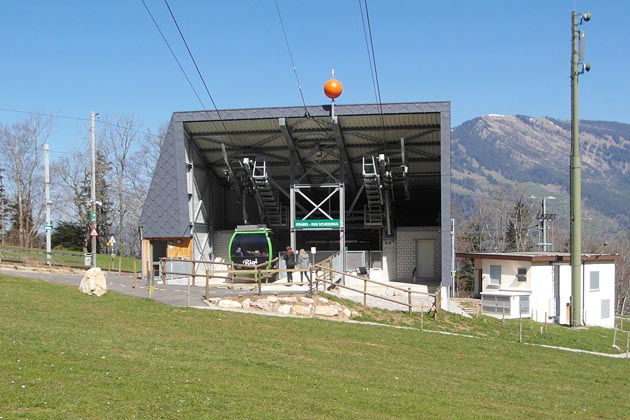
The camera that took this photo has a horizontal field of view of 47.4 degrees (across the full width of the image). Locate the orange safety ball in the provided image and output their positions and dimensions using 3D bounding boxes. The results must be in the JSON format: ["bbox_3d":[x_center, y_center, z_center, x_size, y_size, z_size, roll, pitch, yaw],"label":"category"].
[{"bbox_3d":[0.799,-5.250,31.000,0.800,0.800,0.800,0,-1,0],"label":"orange safety ball"}]

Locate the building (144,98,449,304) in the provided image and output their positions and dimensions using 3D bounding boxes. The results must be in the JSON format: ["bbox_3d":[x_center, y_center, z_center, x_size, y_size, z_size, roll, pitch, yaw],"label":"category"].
[{"bbox_3d":[-0.930,-0.150,36.700,15.200,8.500,11.000,0,-1,10],"label":"building"}]

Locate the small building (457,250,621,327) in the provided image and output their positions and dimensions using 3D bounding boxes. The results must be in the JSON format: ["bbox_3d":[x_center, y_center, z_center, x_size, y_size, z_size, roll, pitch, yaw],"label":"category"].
[{"bbox_3d":[14.300,4.950,46.500,7.000,4.400,7.400,0,-1,-25],"label":"small building"}]

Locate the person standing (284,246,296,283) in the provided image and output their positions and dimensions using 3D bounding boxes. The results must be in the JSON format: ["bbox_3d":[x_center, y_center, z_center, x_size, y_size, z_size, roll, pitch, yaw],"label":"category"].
[{"bbox_3d":[-1.127,2.567,33.000,0.520,1.760,0.360,0,-1,0],"label":"person standing"}]

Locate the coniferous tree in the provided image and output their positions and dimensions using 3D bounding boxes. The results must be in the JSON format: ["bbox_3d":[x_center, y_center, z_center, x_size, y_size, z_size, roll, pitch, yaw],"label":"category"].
[{"bbox_3d":[-19.978,-0.861,65.000,3.300,9.500,3.300,0,-1,0],"label":"coniferous tree"}]

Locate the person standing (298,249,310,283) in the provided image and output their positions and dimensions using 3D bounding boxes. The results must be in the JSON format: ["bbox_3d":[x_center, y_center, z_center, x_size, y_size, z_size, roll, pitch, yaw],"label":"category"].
[{"bbox_3d":[-0.483,2.622,33.000,0.540,1.690,0.380,0,-1,3],"label":"person standing"}]

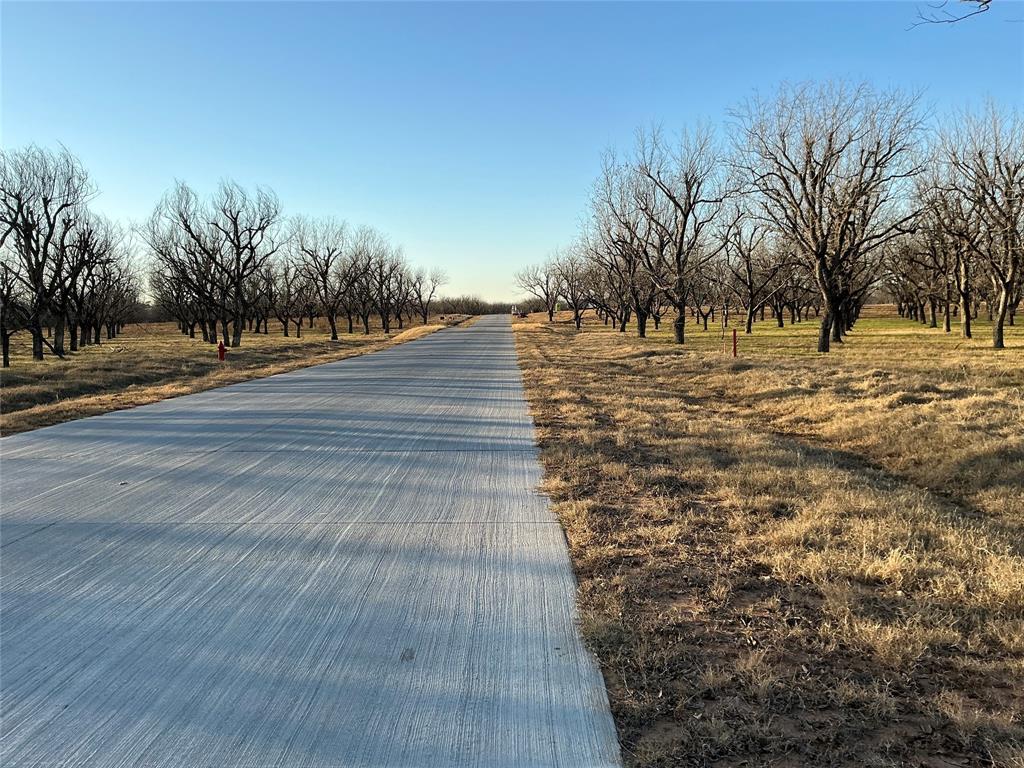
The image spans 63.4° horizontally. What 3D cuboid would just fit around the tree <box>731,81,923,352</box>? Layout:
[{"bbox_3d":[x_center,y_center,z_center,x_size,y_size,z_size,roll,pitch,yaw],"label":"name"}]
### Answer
[{"bbox_3d":[12.360,-6.530,32.550,7.500,10.500,7.300,1,5,21],"label":"tree"}]

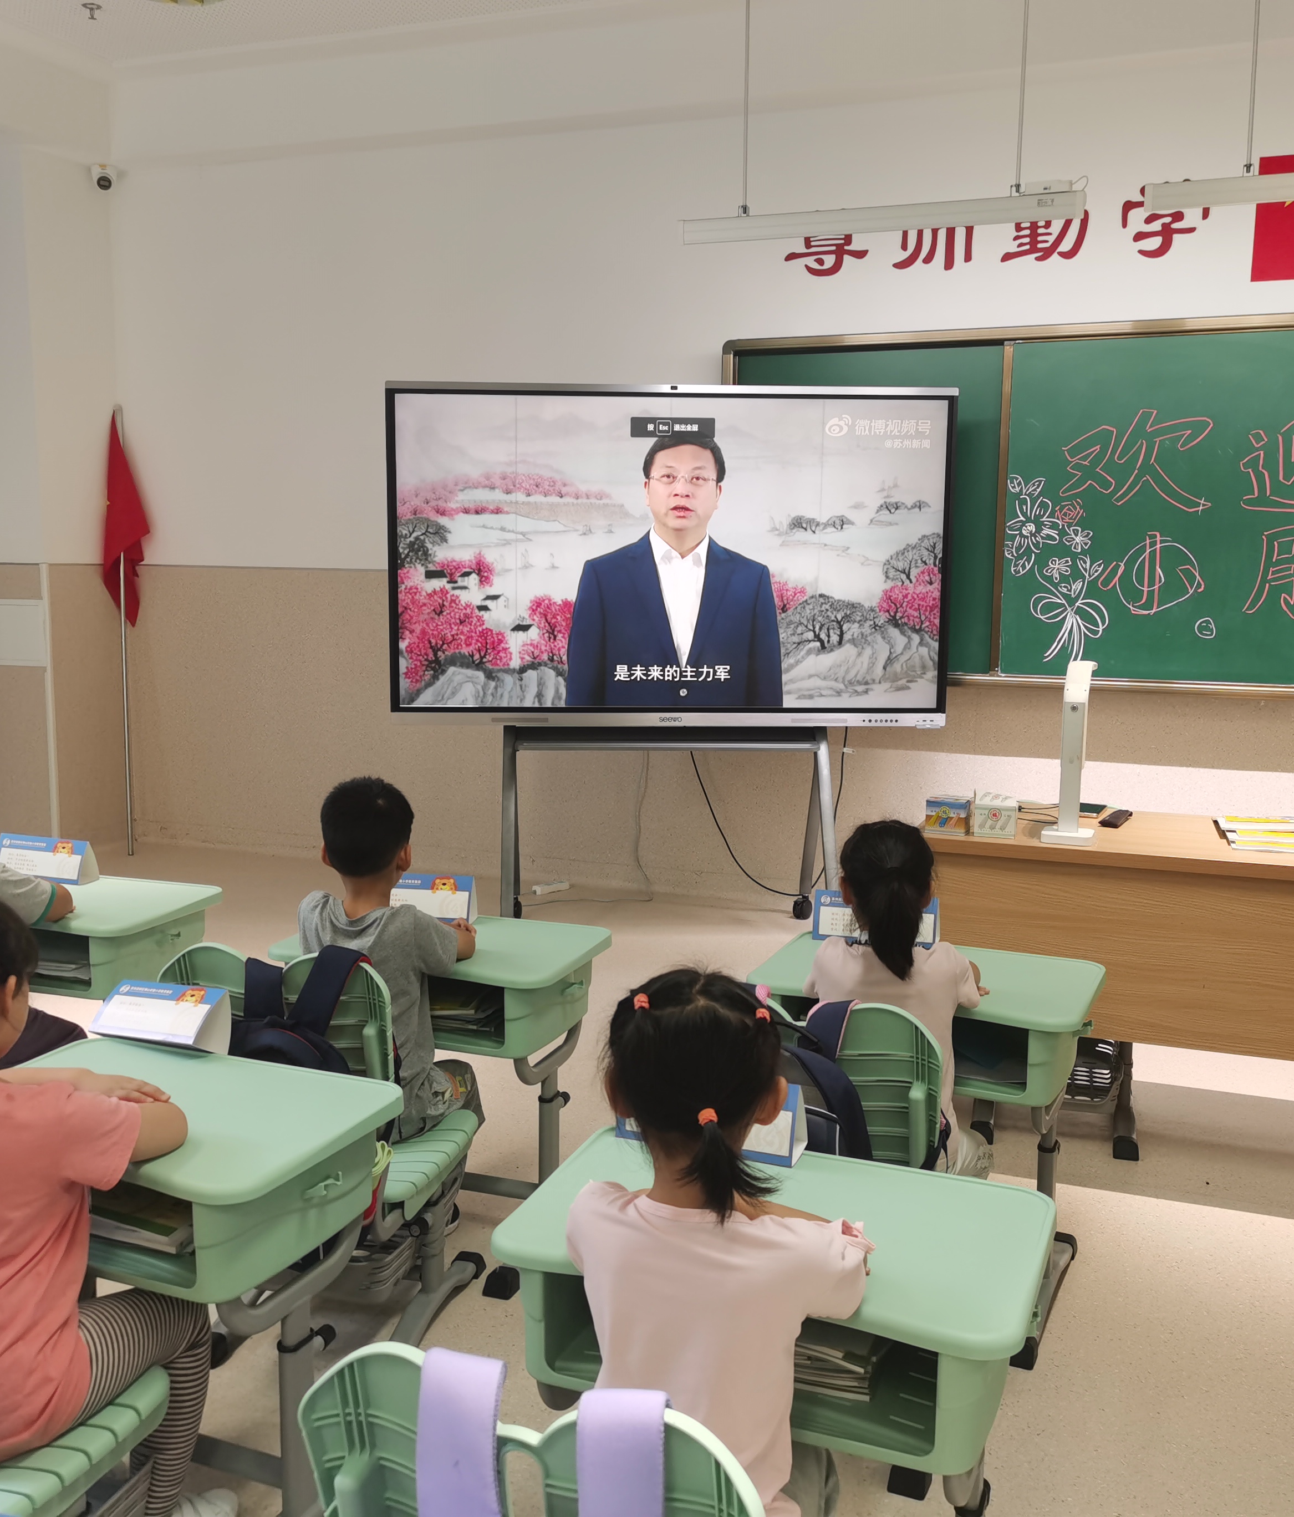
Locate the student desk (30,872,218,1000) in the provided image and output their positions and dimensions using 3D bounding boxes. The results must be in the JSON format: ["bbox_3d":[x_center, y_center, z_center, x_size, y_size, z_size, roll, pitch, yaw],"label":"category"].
[{"bbox_3d":[-1.335,0.618,3.622,0.620,0.610,0.460,3,8,19],"label":"student desk"}]

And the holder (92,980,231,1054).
[{"bbox_3d":[-0.767,0.408,2.521,0.252,0.097,0.076,-1,-22,34],"label":"holder"}]

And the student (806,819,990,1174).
[{"bbox_3d":[0.403,0.551,2.640,0.350,0.950,0.510,4,8,23],"label":"student"}]

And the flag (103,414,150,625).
[{"bbox_3d":[-2.277,-1.042,6.897,0.190,0.915,0.150,4,8,23],"label":"flag"}]

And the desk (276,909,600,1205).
[{"bbox_3d":[-0.397,0.654,3.156,0.600,0.596,0.450,4,8,23],"label":"desk"}]

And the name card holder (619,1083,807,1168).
[{"bbox_3d":[0.089,0.476,2.153,0.252,0.097,0.076,3,8,22],"label":"name card holder"}]

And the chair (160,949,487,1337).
[{"bbox_3d":[-0.531,0.656,2.813,0.455,0.760,0.540,3,8,19],"label":"chair"}]

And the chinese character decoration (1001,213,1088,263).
[{"bbox_3d":[1.379,-1.859,5.489,0.300,0.262,0.020,4,8,22],"label":"chinese character decoration"}]

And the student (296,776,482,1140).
[{"bbox_3d":[-0.472,0.502,2.878,0.370,0.970,0.530,4,8,23],"label":"student"}]

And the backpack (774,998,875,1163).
[{"bbox_3d":[0.173,0.558,2.236,0.300,0.440,0.180,4,8,23],"label":"backpack"}]

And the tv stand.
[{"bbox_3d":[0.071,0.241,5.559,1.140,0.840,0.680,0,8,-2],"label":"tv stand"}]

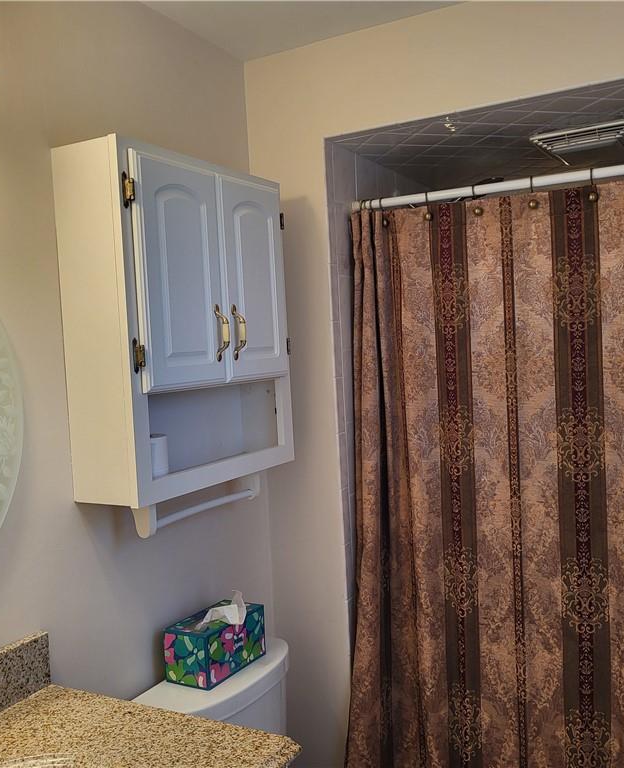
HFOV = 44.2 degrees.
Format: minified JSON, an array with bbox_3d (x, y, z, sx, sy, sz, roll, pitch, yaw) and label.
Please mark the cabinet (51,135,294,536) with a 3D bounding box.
[{"bbox_3d":[-0.261,-0.099,1.742,0.205,0.771,0.593,-1,3,29],"label":"cabinet"}]

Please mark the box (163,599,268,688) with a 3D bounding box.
[{"bbox_3d":[-0.218,0.597,1.778,0.118,0.118,0.220,-1,3,31],"label":"box"}]

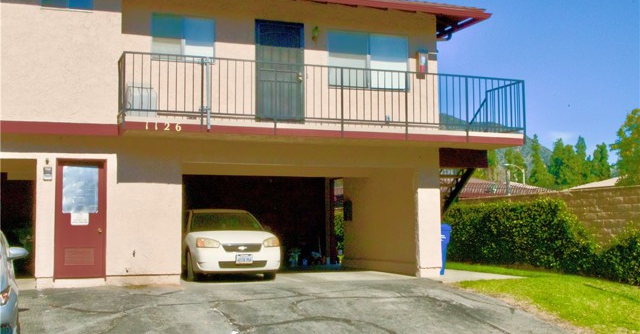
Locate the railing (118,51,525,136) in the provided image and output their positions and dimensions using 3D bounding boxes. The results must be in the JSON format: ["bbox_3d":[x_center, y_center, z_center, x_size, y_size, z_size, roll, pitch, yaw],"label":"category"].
[{"bbox_3d":[0.231,-1.204,15.932,8.150,1.280,1.200,1,-5,-21],"label":"railing"}]

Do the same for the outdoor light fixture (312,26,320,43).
[{"bbox_3d":[-0.070,-2.652,16.371,0.150,0.330,0.190,1,-5,-21],"label":"outdoor light fixture"}]

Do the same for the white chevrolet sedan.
[{"bbox_3d":[-2.170,1.600,17.250,1.780,1.460,4.780,1,-5,-19],"label":"white chevrolet sedan"}]

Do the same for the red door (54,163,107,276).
[{"bbox_3d":[-4.260,0.929,14.554,0.870,2.100,0.100,1,-5,-21],"label":"red door"}]

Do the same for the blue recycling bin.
[{"bbox_3d":[2.512,1.856,18.177,0.680,1.110,0.600,1,-5,-21],"label":"blue recycling bin"}]

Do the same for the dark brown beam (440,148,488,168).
[{"bbox_3d":[3.018,-0.173,17.384,1.208,0.420,0.140,1,-5,-21],"label":"dark brown beam"}]

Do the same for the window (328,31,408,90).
[{"bbox_3d":[1.013,-2.170,16.894,1.820,1.170,0.100,1,-5,-21],"label":"window"}]

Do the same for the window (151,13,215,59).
[{"bbox_3d":[-2.595,-2.420,15.500,1.210,0.890,0.100,1,-5,-21],"label":"window"}]

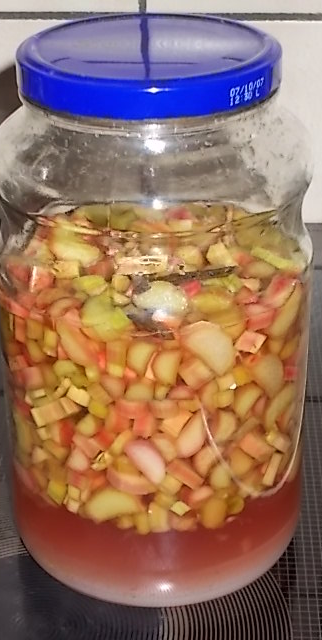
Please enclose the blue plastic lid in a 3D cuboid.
[{"bbox_3d":[-0.004,-0.104,0.493,0.106,0.015,0.106,0,27,0],"label":"blue plastic lid"}]

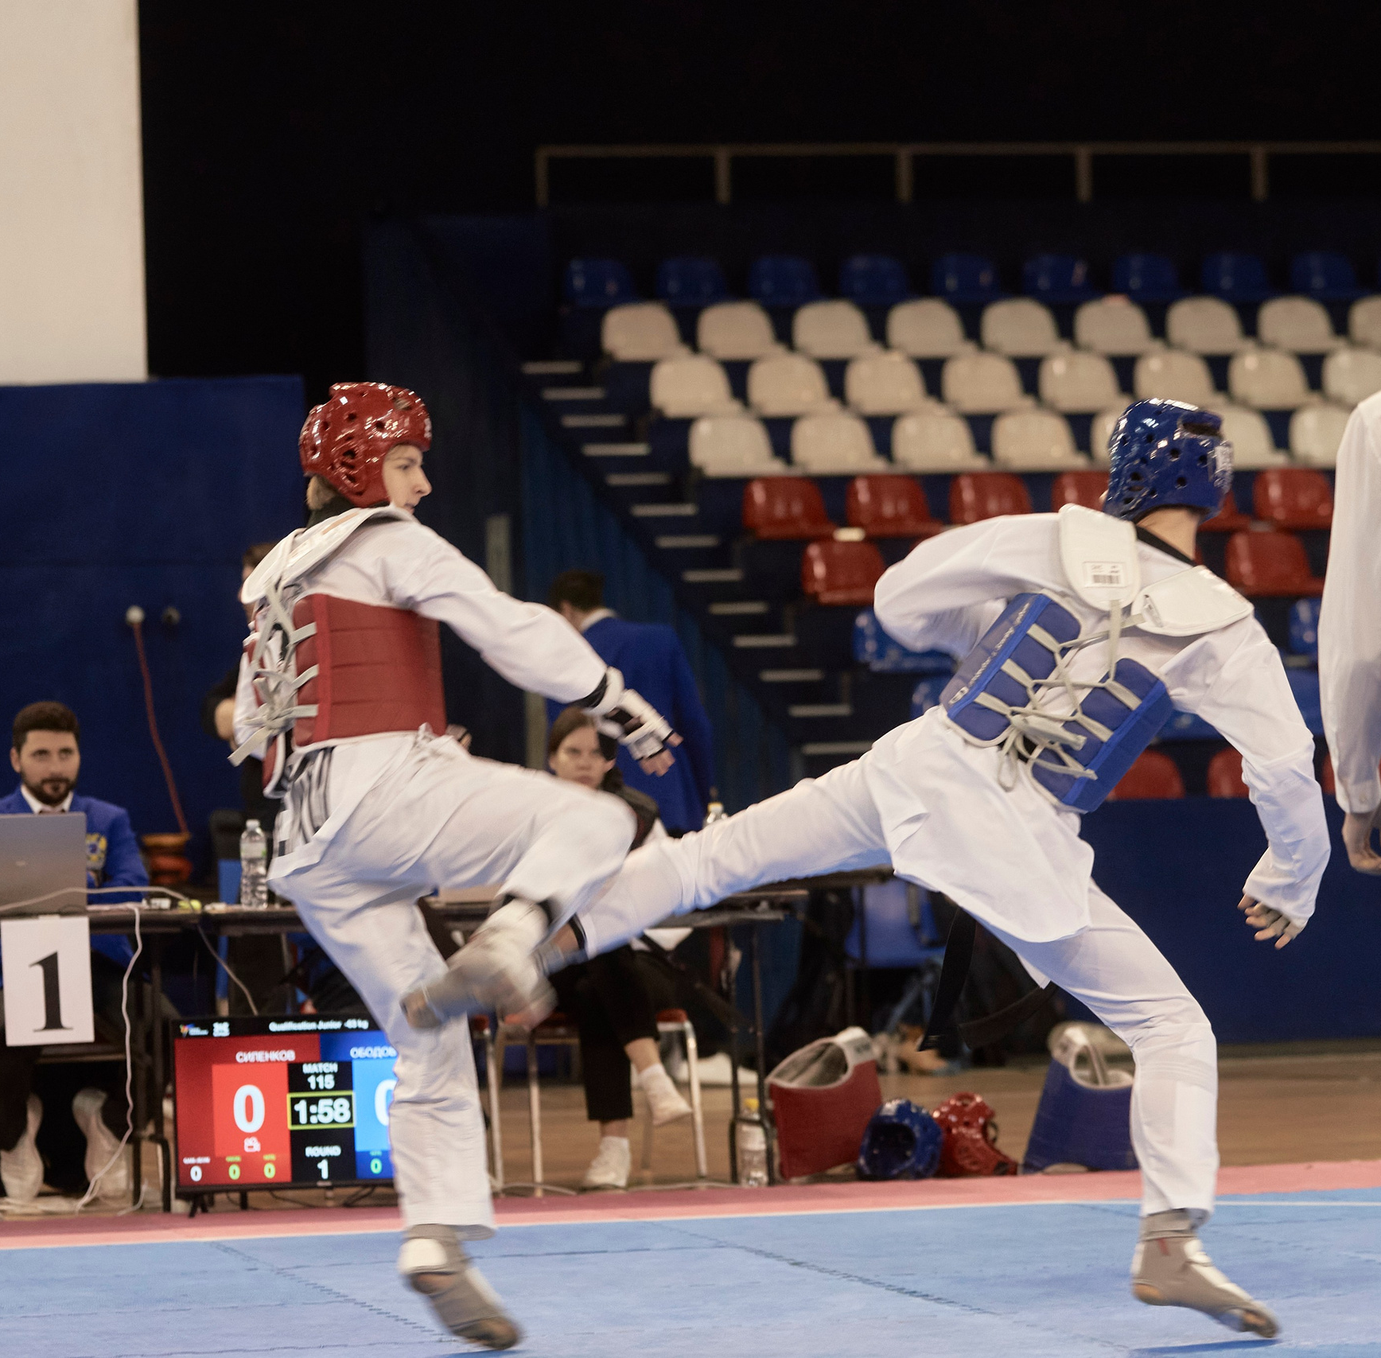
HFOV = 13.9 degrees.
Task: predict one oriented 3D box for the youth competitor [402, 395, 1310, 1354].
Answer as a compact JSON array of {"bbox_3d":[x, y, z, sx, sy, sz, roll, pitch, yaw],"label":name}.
[{"bbox_3d":[0.309,0.320,9.600,1.530,1.570,0.700,-1,-2,-7],"label":"youth competitor"}]

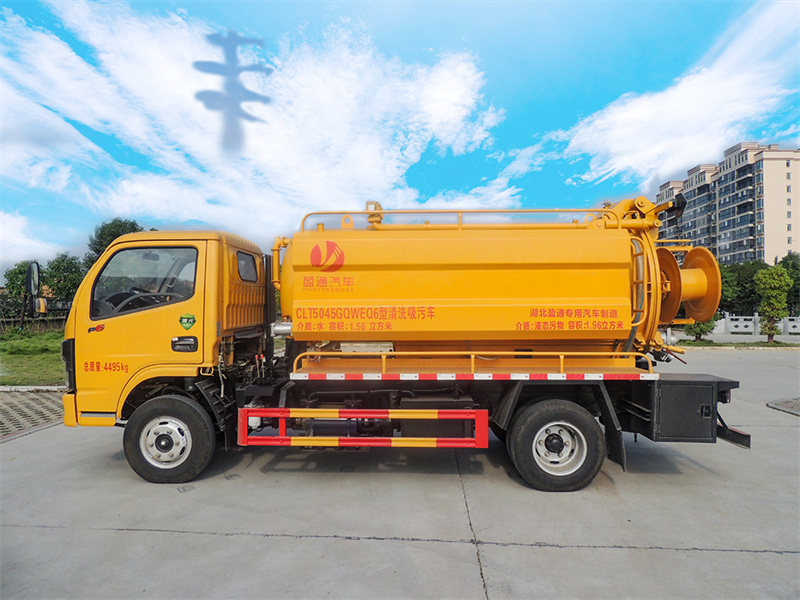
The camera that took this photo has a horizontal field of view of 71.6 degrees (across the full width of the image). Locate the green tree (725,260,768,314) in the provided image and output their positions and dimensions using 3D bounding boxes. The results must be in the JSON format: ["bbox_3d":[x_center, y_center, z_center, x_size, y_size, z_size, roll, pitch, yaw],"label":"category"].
[{"bbox_3d":[23.737,-0.274,38.009,3.200,4.860,3.200,0,-1,0],"label":"green tree"}]

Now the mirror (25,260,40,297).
[{"bbox_3d":[-2.970,-0.171,4.483,0.100,0.290,0.170,0,-1,2],"label":"mirror"}]

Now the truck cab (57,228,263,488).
[{"bbox_3d":[-2.180,0.485,5.543,1.550,2.150,1.850,0,-1,2],"label":"truck cab"}]

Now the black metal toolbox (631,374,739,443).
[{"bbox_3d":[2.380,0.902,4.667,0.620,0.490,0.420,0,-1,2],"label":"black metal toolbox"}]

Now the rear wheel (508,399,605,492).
[{"bbox_3d":[1.325,1.191,4.602,0.770,0.770,0.240,0,-1,2],"label":"rear wheel"}]

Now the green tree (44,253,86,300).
[{"bbox_3d":[-15.031,-0.428,25.009,2.200,3.430,2.200,0,-1,0],"label":"green tree"}]

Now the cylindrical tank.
[{"bbox_3d":[0.900,-0.226,5.484,3.950,1.420,1.800,0,-1,2],"label":"cylindrical tank"}]

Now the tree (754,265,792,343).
[{"bbox_3d":[14.813,0.139,22.000,1.500,3.090,1.500,0,-1,0],"label":"tree"}]

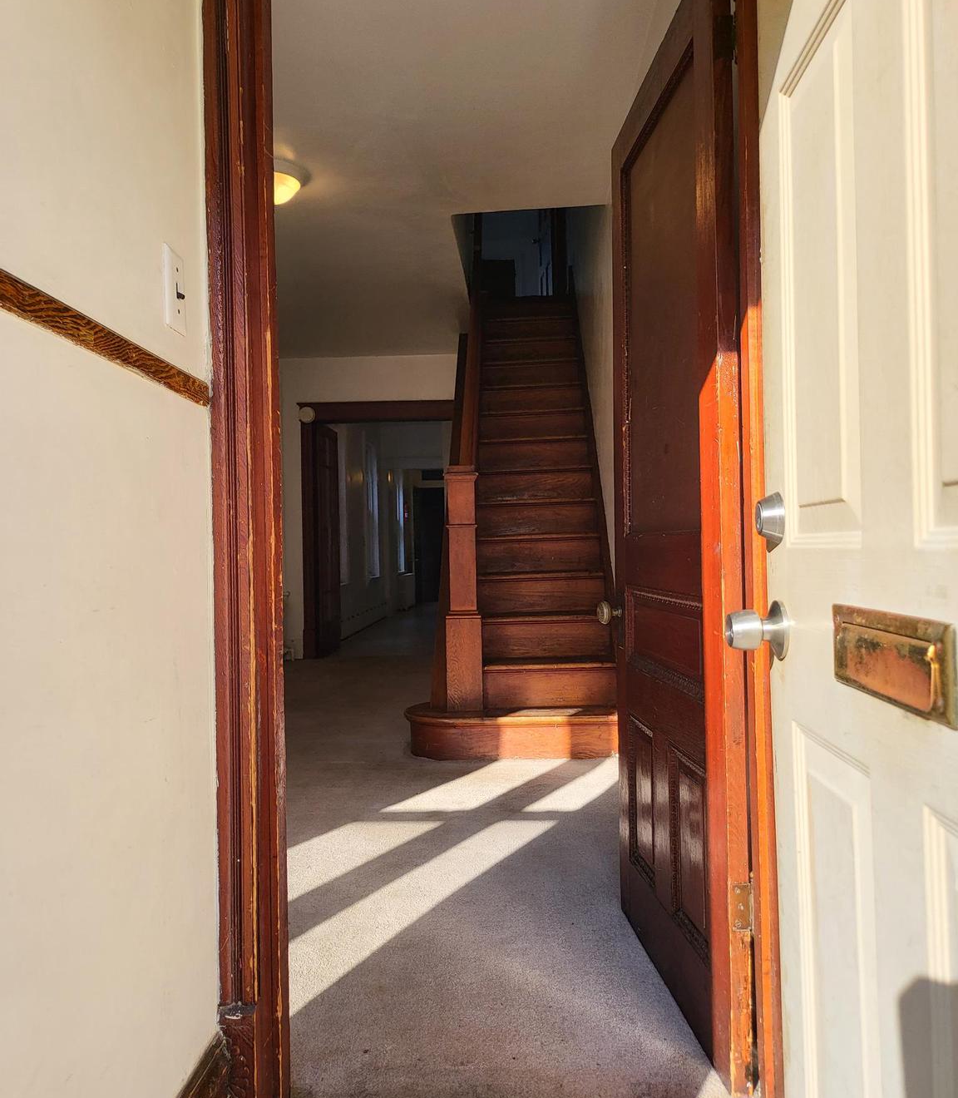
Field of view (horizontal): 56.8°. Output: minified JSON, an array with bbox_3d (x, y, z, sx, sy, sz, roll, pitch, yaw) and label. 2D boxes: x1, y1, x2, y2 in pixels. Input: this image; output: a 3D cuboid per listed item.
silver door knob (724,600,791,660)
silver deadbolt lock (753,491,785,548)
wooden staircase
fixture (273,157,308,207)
[{"bbox_3d":[0.335,0.099,1.071,0.064,0.072,0.072,-1,-1,3],"label":"silver door knob"},{"bbox_3d":[0.350,-0.038,1.071,0.026,0.062,0.062,-1,-1,3],"label":"silver deadbolt lock"},{"bbox_3d":[0.227,-0.485,5.611,1.062,3.020,2.860,-1,-1,3],"label":"wooden staircase"},{"bbox_3d":[-1.019,-1.792,4.400,0.370,0.140,0.370,-1,-1,3],"label":"fixture"}]

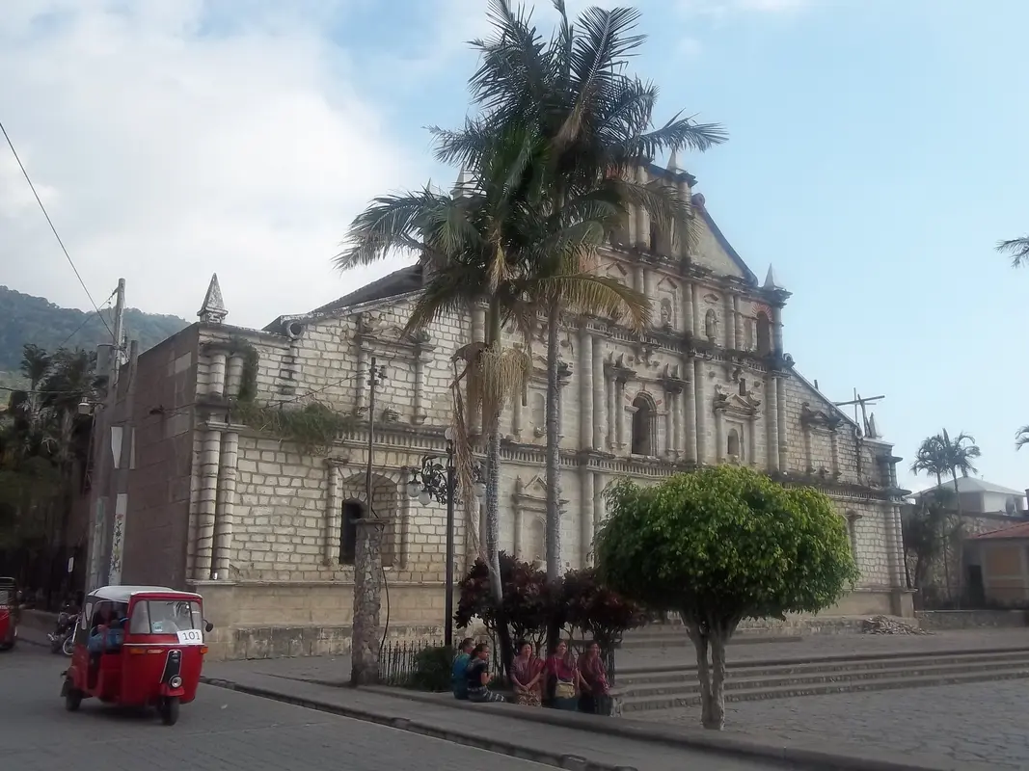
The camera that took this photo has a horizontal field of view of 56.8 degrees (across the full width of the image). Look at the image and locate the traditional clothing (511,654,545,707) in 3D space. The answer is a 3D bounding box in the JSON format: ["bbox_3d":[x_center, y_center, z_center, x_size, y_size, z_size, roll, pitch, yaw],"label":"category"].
[{"bbox_3d":[0.203,4.249,13.508,0.500,0.820,0.580,2,-12,-7],"label":"traditional clothing"}]

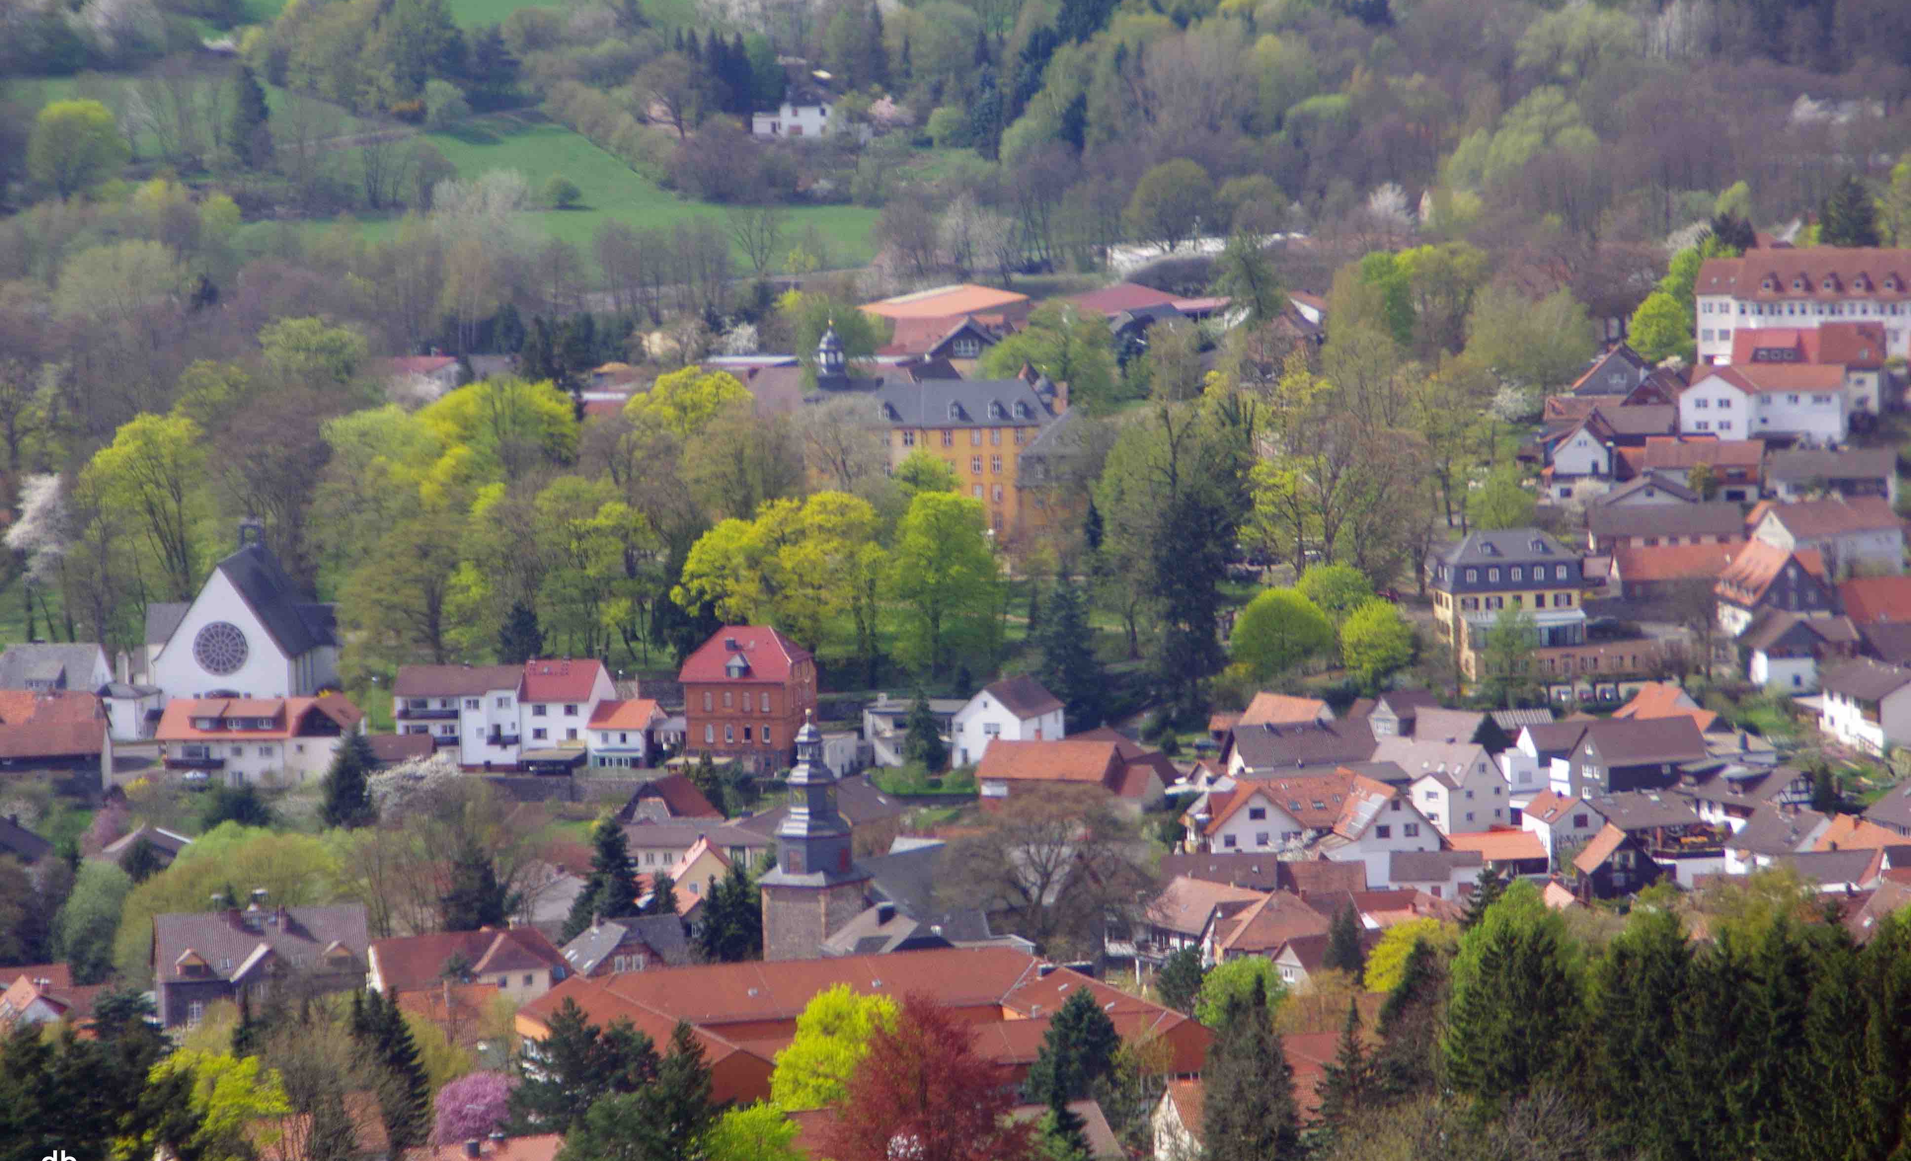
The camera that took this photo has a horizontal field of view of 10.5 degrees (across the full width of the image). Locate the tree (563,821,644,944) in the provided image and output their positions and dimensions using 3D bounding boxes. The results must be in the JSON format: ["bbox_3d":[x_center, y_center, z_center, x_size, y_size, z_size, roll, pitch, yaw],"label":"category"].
[{"bbox_3d":[-35.435,30.404,1040.000,8.090,13.120,8.090,-1,5,0],"label":"tree"}]

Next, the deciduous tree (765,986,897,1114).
[{"bbox_3d":[-10.350,42.890,915.000,12.130,13.940,11.280,-2,7,0],"label":"deciduous tree"}]

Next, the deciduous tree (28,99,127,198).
[{"bbox_3d":[-150.917,-74.212,1780.000,16.930,17.100,16.930,-1,5,0],"label":"deciduous tree"}]

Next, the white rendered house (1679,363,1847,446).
[{"bbox_3d":[102.490,-21.970,1315.000,20.500,9.500,13.000,0,8,16],"label":"white rendered house"}]

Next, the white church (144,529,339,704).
[{"bbox_3d":[-84.970,4.650,1234.630,22.500,20.500,22.000,0,6,11],"label":"white church"}]

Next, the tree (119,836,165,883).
[{"bbox_3d":[-81.980,28.890,1045.000,4.820,6.160,4.670,-2,7,0],"label":"tree"}]

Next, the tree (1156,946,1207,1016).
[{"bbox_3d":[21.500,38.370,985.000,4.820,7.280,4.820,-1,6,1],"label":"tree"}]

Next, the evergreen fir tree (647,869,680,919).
[{"bbox_3d":[-29.710,32.290,1055.000,3.340,5.960,3.340,-2,6,-2],"label":"evergreen fir tree"}]

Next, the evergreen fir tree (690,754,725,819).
[{"bbox_3d":[-27.468,22.729,1152.000,3.980,7.270,3.980,-1,5,0],"label":"evergreen fir tree"}]

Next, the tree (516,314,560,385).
[{"bbox_3d":[-62.820,-34.710,1560.000,6.740,11.080,6.740,-2,6,-2],"label":"tree"}]

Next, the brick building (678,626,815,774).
[{"bbox_3d":[-23.660,13.110,1170.030,12.400,15.800,12.300,0,6,16],"label":"brick building"}]

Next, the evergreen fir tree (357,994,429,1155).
[{"bbox_3d":[-47.969,41.853,882.000,6.350,14.030,6.350,-1,5,0],"label":"evergreen fir tree"}]

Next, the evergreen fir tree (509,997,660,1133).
[{"bbox_3d":[-32.470,43.210,905.000,13.170,13.770,11.190,-2,6,-2],"label":"evergreen fir tree"}]

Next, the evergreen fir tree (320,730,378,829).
[{"bbox_3d":[-63.540,21.020,1085.000,5.940,10.600,5.760,-2,7,0],"label":"evergreen fir tree"}]

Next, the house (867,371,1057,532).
[{"bbox_3d":[1.068,-15.336,1348.000,24.000,20.500,12.000,-1,5,0],"label":"house"}]

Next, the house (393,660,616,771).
[{"bbox_3d":[-51.169,15.268,1178.000,22.200,11.600,10.800,0,5,15],"label":"house"}]

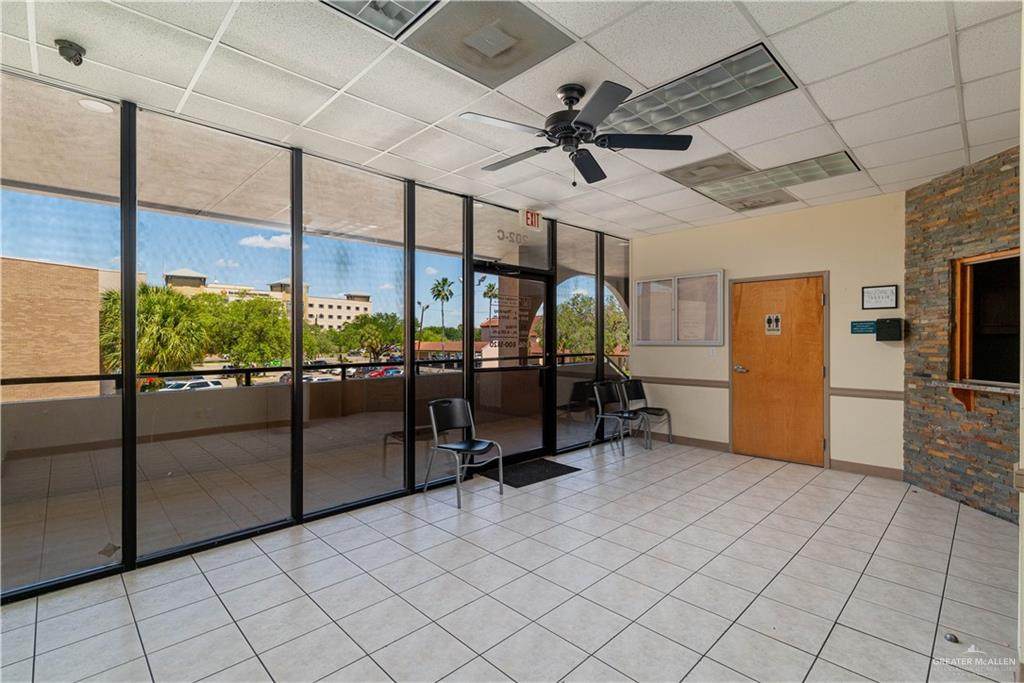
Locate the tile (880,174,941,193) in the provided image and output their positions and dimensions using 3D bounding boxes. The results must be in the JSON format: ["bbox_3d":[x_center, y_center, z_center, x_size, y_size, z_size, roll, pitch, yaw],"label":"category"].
[{"bbox_3d":[3.677,-1.458,4.212,0.302,0.025,0.439,-1,1,-44],"label":"tile"}]

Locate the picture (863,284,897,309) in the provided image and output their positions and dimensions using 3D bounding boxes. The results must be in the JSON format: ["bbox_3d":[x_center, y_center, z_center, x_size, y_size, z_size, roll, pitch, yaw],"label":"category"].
[{"bbox_3d":[3.563,-0.425,4.417,0.020,0.225,0.275,0,1,-44],"label":"picture"}]

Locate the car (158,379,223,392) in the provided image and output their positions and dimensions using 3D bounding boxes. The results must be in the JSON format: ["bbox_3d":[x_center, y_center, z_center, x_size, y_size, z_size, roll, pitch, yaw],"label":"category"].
[{"bbox_3d":[-27.178,4.111,38.008,1.950,1.760,4.900,0,1,27],"label":"car"}]

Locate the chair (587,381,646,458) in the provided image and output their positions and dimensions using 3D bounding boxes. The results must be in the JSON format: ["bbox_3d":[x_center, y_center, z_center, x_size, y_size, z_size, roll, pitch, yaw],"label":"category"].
[{"bbox_3d":[1.289,0.929,5.637,0.485,0.805,0.565,0,0,-44],"label":"chair"}]

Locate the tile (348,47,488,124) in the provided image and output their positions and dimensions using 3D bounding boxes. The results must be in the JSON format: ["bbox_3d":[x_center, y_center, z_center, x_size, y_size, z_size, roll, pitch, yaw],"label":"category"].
[{"bbox_3d":[-0.537,-1.442,2.589,0.606,0.020,0.606,0,0,-44],"label":"tile"}]

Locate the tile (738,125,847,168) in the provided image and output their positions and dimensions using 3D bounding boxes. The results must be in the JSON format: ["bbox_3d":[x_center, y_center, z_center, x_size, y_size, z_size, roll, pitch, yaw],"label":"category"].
[{"bbox_3d":[2.071,-1.428,3.372,0.600,0.020,0.600,0,1,-44],"label":"tile"}]

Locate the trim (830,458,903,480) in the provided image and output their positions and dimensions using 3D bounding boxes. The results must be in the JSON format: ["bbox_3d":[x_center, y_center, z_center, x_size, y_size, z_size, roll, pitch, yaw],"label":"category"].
[{"bbox_3d":[3.517,1.276,4.525,0.015,0.101,0.573,0,0,-44],"label":"trim"}]

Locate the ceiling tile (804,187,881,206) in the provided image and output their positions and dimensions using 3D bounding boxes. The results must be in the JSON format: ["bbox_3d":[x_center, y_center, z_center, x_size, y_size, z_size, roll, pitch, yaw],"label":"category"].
[{"bbox_3d":[3.314,-1.461,4.590,0.302,0.025,0.610,-1,1,-44],"label":"ceiling tile"}]

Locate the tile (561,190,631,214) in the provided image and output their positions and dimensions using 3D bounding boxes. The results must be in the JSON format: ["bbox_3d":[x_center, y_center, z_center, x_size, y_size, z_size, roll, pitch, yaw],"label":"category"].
[{"bbox_3d":[0.825,-1.460,4.736,0.617,0.025,0.610,-1,1,-44],"label":"tile"}]

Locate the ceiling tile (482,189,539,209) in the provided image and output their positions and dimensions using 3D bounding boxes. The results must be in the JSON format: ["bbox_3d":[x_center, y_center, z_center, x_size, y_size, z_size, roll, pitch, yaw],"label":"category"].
[{"bbox_3d":[0.014,-1.449,4.645,0.605,0.020,0.400,0,0,-44],"label":"ceiling tile"}]

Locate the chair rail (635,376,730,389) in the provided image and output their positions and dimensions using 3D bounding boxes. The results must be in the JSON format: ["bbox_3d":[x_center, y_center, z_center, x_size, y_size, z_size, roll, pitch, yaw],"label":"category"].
[{"bbox_3d":[2.121,0.527,5.918,0.020,0.085,1.310,0,1,-44],"label":"chair rail"}]

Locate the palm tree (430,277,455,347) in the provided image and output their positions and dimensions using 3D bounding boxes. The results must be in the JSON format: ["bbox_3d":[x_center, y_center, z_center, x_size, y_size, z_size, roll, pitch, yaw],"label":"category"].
[{"bbox_3d":[-10.384,-2.416,68.000,3.300,14.443,3.300,0,0,0],"label":"palm tree"}]

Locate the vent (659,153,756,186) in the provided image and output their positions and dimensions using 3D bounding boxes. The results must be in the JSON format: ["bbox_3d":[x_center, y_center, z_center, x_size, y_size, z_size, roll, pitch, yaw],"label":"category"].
[{"bbox_3d":[1.669,-1.453,3.856,0.617,0.025,0.610,-1,1,-44],"label":"vent"}]

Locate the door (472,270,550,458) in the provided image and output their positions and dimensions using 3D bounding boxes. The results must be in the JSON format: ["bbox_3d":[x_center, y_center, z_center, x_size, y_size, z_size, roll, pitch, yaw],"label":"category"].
[{"bbox_3d":[0.013,0.284,4.908,1.111,2.081,0.050,0,0,-44],"label":"door"}]

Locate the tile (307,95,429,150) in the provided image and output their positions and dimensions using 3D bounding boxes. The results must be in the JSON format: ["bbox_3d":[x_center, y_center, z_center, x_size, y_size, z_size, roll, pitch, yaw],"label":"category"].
[{"bbox_3d":[-0.960,-1.429,3.008,0.605,0.020,0.605,0,0,-44],"label":"tile"}]

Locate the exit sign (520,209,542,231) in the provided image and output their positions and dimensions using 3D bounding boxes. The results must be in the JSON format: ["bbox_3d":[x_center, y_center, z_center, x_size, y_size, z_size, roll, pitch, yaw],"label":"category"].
[{"bbox_3d":[0.220,-1.350,5.066,0.310,0.195,0.055,-1,1,-44],"label":"exit sign"}]

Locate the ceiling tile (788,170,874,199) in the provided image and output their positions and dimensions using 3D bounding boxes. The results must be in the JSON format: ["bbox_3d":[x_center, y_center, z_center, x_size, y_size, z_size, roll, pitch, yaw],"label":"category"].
[{"bbox_3d":[2.968,-1.437,4.235,0.605,0.020,0.605,0,0,-44],"label":"ceiling tile"}]

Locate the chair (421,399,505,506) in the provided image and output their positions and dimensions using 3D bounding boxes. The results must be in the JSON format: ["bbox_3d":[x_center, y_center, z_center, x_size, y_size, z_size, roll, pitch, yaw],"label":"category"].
[{"bbox_3d":[-0.436,0.931,3.986,0.485,0.805,0.565,0,0,-44],"label":"chair"}]

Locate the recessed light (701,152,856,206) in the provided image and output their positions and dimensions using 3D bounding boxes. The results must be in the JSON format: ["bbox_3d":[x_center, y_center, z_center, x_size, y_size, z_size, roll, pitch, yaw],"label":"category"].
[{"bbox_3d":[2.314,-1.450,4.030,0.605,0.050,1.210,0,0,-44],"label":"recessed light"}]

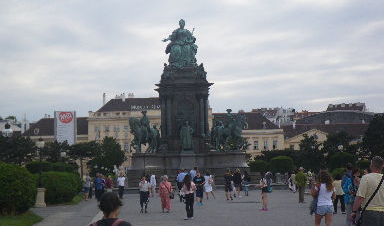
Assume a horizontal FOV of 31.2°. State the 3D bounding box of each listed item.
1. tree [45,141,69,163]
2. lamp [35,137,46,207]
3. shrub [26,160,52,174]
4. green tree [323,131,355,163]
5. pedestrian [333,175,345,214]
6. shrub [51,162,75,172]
[{"bbox_3d":[-18.534,7.110,94.722,4.000,6.290,4.000,-1,-5,0],"label":"tree"},{"bbox_3d":[-7.843,3.087,35.654,0.600,3.600,0.600,-1,-5,-6],"label":"lamp"},{"bbox_3d":[-13.725,5.755,61.865,2.600,3.050,2.600,-1,-5,0],"label":"shrub"},{"bbox_3d":[26.886,7.518,125.369,6.200,8.670,6.000,-1,-5,0],"label":"green tree"},{"bbox_3d":[5.638,3.076,26.469,0.520,1.550,0.380,-1,-5,0],"label":"pedestrian"},{"bbox_3d":[-12.030,5.994,63.873,2.500,2.880,2.500,-1,-5,0],"label":"shrub"}]

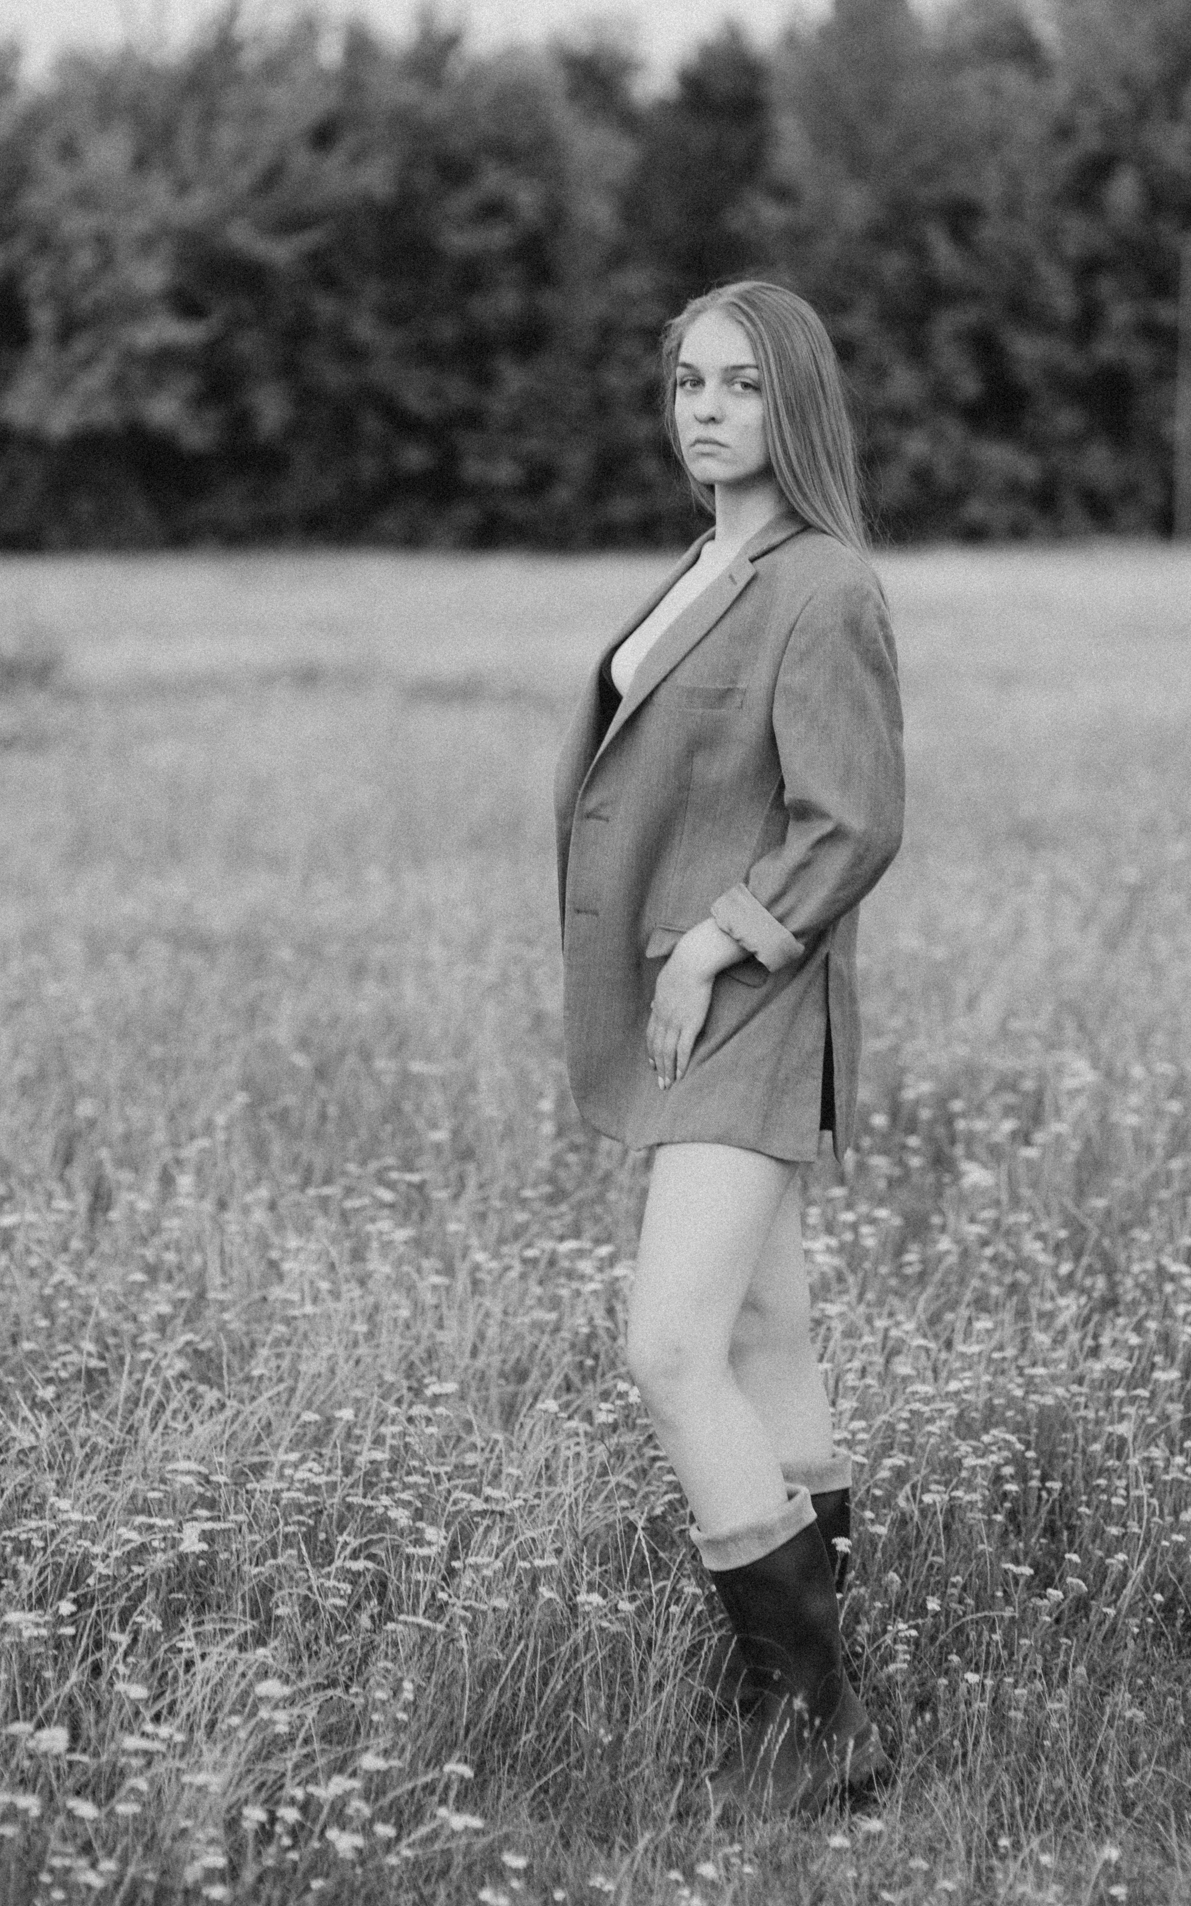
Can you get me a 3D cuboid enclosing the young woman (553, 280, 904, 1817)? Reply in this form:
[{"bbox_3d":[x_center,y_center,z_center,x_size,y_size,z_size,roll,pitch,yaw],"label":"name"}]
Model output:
[{"bbox_3d":[0.150,0.104,5.035,0.400,1.690,0.470,-3,7,-30],"label":"young woman"}]

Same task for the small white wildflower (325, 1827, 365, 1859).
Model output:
[{"bbox_3d":[-0.231,0.821,4.150,0.036,0.024,0.036,0,6,0],"label":"small white wildflower"}]

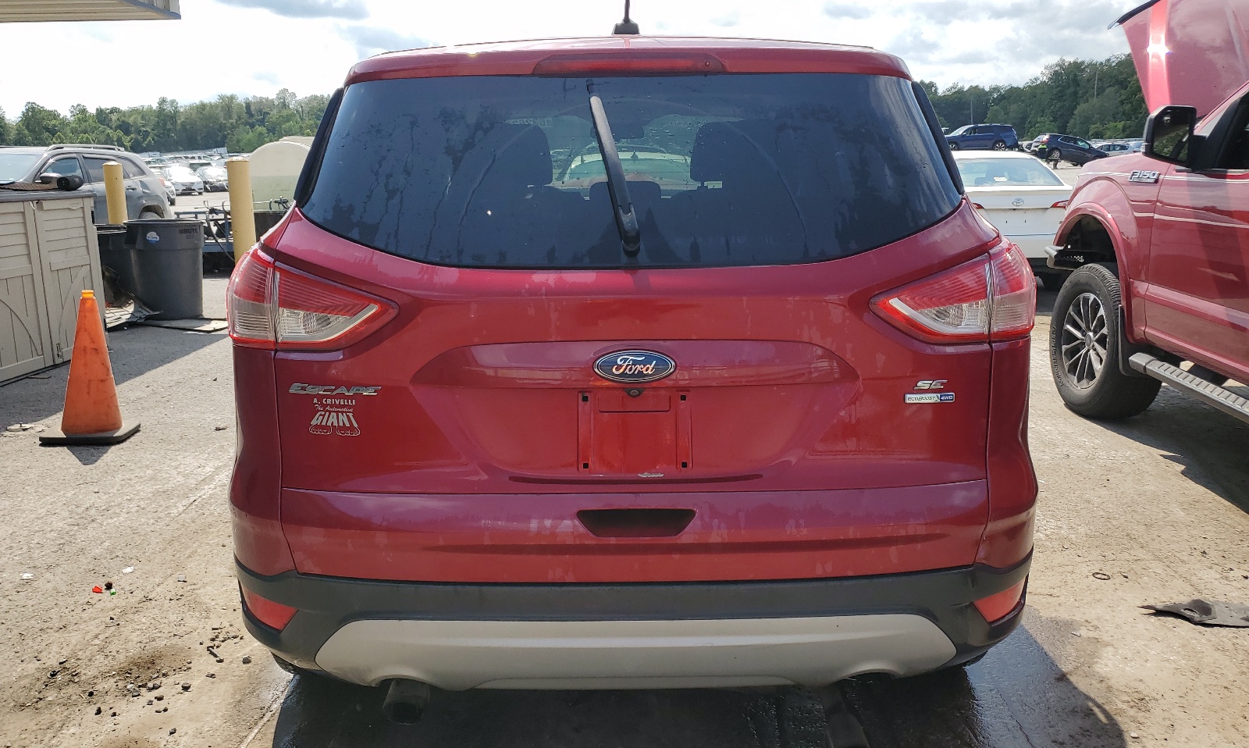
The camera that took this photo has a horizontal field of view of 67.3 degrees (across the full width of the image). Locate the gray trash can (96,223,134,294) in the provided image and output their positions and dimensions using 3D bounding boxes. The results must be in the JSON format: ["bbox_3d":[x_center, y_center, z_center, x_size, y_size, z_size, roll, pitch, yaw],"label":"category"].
[{"bbox_3d":[-4.901,-1.029,8.950,0.590,0.720,0.590,-1,13,0],"label":"gray trash can"}]

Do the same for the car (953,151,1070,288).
[{"bbox_3d":[3.835,-1.855,11.093,1.820,1.440,4.750,1,13,4],"label":"car"}]

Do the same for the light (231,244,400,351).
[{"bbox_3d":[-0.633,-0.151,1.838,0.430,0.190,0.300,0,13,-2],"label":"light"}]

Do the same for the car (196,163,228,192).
[{"bbox_3d":[-22.881,-10.949,52.500,1.820,1.460,4.700,-9,15,-30],"label":"car"}]

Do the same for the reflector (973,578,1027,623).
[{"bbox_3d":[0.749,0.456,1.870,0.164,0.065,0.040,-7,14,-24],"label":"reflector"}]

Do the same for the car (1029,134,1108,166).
[{"bbox_3d":[27.600,-13.845,58.000,4.650,1.660,1.850,11,12,-6],"label":"car"}]

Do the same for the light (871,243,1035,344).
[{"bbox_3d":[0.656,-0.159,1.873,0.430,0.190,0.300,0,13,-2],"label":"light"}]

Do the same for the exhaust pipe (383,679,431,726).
[{"bbox_3d":[-0.440,0.662,1.903,0.080,0.085,0.170,-1,28,0],"label":"exhaust pipe"}]

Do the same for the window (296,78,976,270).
[{"bbox_3d":[0.013,-0.403,1.851,1.333,0.477,0.114,-1,-17,0],"label":"window"}]

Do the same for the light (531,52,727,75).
[{"bbox_3d":[0.010,-0.604,1.822,0.370,0.050,0.060,0,13,-2],"label":"light"}]

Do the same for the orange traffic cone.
[{"bbox_3d":[-2.600,-0.051,4.598,0.375,0.710,0.375,0,12,0],"label":"orange traffic cone"}]

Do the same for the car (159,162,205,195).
[{"bbox_3d":[-24.529,-10.764,52.000,1.840,1.700,4.600,-7,14,-30],"label":"car"}]

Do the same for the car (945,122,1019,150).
[{"bbox_3d":[22.937,-15.355,61.000,5.000,1.780,1.970,5,13,20],"label":"car"}]

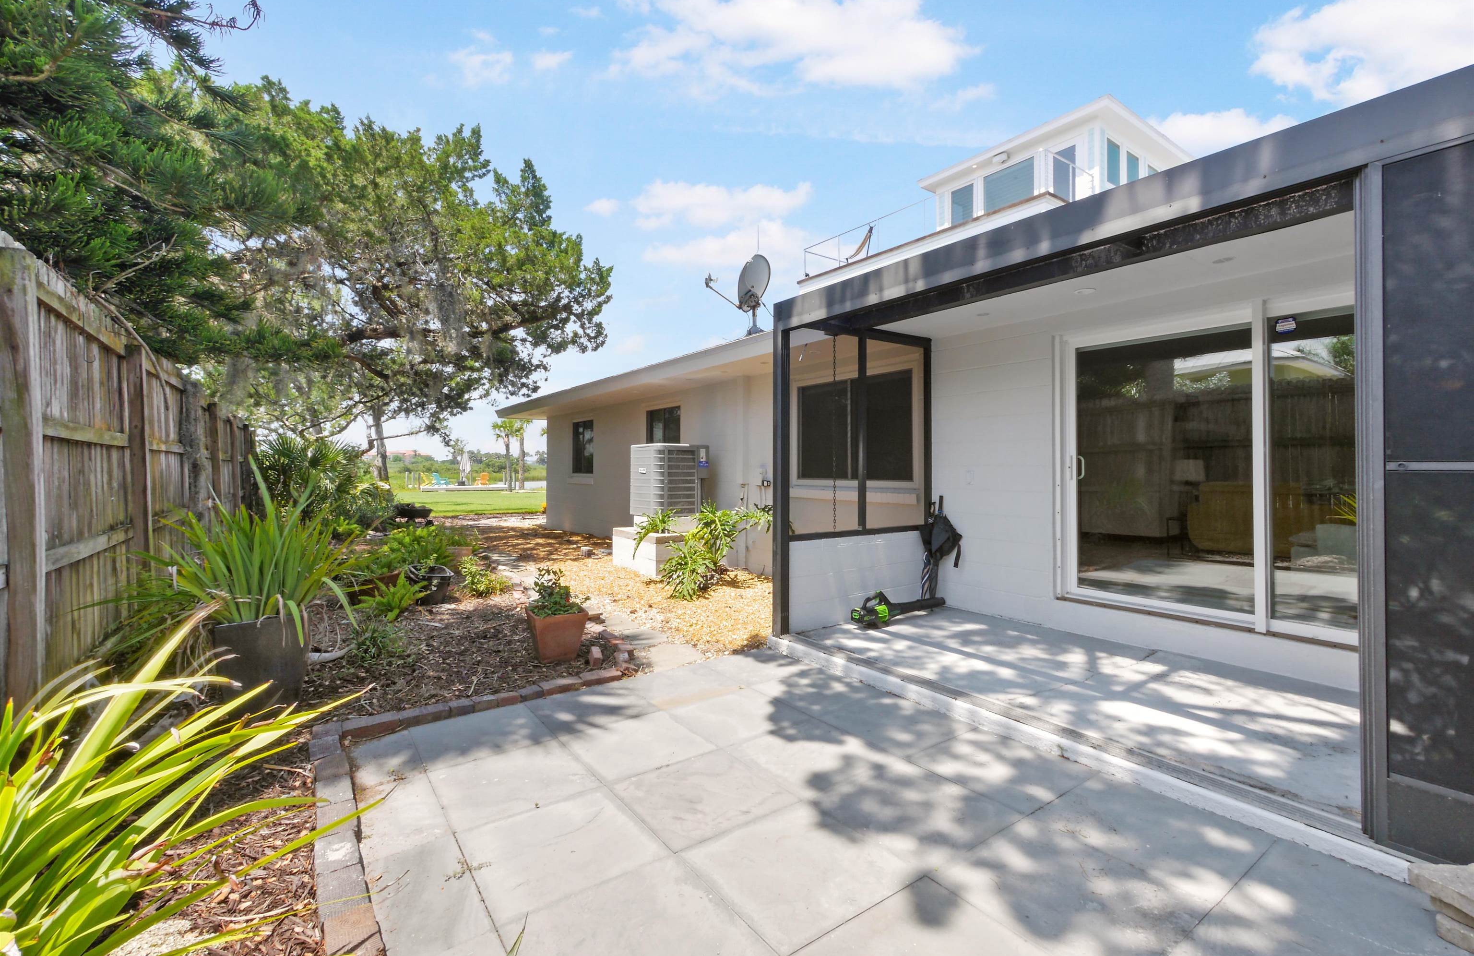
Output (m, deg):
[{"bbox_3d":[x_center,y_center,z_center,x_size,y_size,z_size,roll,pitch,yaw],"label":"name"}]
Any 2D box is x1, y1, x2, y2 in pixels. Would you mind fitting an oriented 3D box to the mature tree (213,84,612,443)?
[{"bbox_3d":[-8.800,-5.100,16.300,9.300,9.200,7.500,0,0,0],"label":"mature tree"}]

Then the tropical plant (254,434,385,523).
[{"bbox_3d":[-8.484,0.082,12.205,2.100,1.960,2.000,-1,1,-37],"label":"tropical plant"}]

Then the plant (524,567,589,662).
[{"bbox_3d":[-1.245,0.927,4.147,0.350,0.620,0.340,0,1,-24],"label":"plant"}]

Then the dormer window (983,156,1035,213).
[{"bbox_3d":[7.390,-7.910,16.200,0.120,1.150,1.480,0,1,-38],"label":"dormer window"}]

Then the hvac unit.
[{"bbox_3d":[-0.977,0.027,8.262,0.760,0.956,0.740,-1,1,-37],"label":"hvac unit"}]

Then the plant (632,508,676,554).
[{"bbox_3d":[-1.008,0.631,7.363,0.550,0.520,0.480,0,1,0],"label":"plant"}]

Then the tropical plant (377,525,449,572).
[{"bbox_3d":[-3.880,0.830,7.150,0.880,0.520,0.800,0,0,0],"label":"tropical plant"}]

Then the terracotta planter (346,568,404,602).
[{"bbox_3d":[-3.530,1.050,5.750,0.480,0.250,0.550,0,0,0],"label":"terracotta planter"}]

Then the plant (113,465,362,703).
[{"bbox_3d":[-2.930,0.595,3.602,1.080,1.340,1.060,-1,1,-37],"label":"plant"}]

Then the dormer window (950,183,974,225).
[{"bbox_3d":[6.540,-7.920,17.330,0.120,1.150,0.760,0,1,-38],"label":"dormer window"}]

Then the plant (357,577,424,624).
[{"bbox_3d":[-2.960,1.010,5.100,0.550,0.340,0.500,0,0,0],"label":"plant"}]

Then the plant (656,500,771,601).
[{"bbox_3d":[-0.240,0.760,6.350,1.100,0.950,1.200,0,1,-38],"label":"plant"}]

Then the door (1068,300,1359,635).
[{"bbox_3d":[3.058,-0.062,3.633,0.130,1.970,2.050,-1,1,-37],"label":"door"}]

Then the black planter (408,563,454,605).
[{"bbox_3d":[-3.062,1.039,5.990,0.410,0.350,0.410,-1,1,-30],"label":"black planter"}]

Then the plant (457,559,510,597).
[{"bbox_3d":[-2.693,1.022,6.370,0.500,0.370,0.480,0,1,-25],"label":"plant"}]

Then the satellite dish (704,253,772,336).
[{"bbox_3d":[0.000,-1.960,6.350,0.750,0.870,0.580,0,1,29],"label":"satellite dish"}]

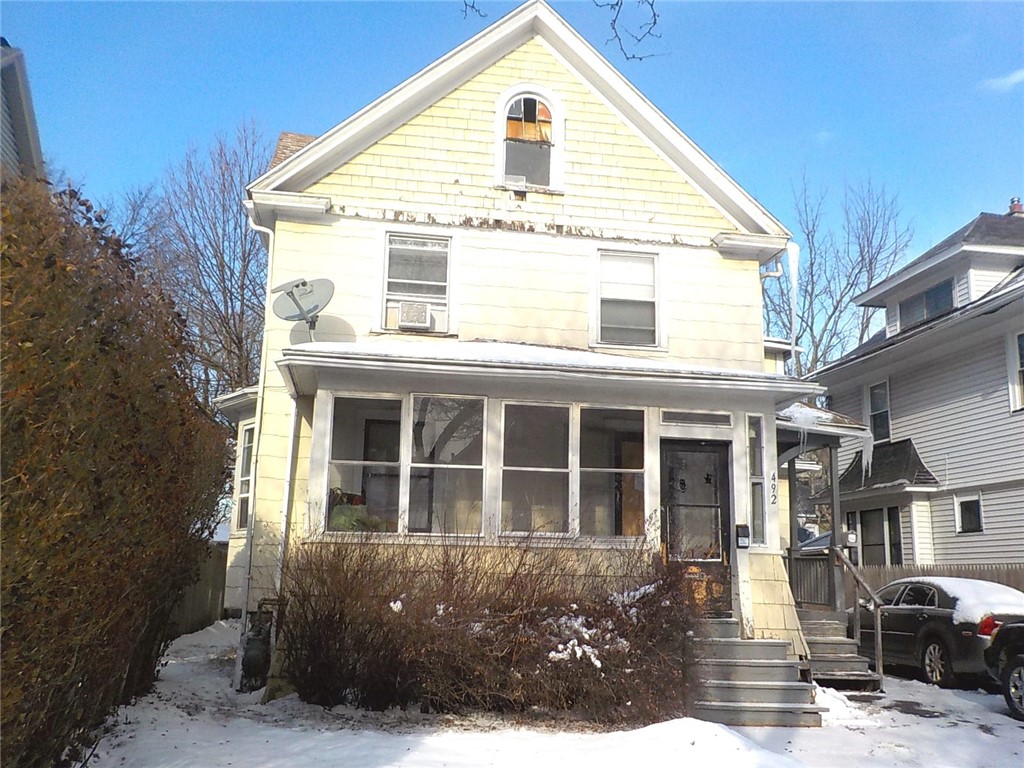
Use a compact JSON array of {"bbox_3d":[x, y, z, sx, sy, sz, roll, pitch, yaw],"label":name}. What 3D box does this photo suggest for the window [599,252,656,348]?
[{"bbox_3d":[1.666,-1.220,12.786,0.867,1.363,0.100,3,-12,-8],"label":"window"}]

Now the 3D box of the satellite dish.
[{"bbox_3d":[-2.605,-0.982,11.052,0.660,0.620,0.440,-3,-13,21],"label":"satellite dish"}]

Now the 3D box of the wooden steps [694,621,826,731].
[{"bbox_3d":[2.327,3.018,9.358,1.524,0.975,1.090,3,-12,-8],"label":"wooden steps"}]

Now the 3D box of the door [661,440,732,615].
[{"bbox_3d":[2.124,1.620,10.229,0.858,1.993,0.090,3,-12,-8],"label":"door"}]

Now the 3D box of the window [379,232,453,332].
[{"bbox_3d":[-1.308,-1.400,12.326,0.923,1.416,0.130,3,-9,-10],"label":"window"}]

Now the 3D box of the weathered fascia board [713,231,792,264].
[{"bbox_3d":[3.533,-2.005,13.103,1.090,0.270,0.350,3,-12,-8],"label":"weathered fascia board"}]

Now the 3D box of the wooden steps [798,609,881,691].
[{"bbox_3d":[4.065,3.444,11.528,0.900,0.955,1.050,3,-12,-8],"label":"wooden steps"}]

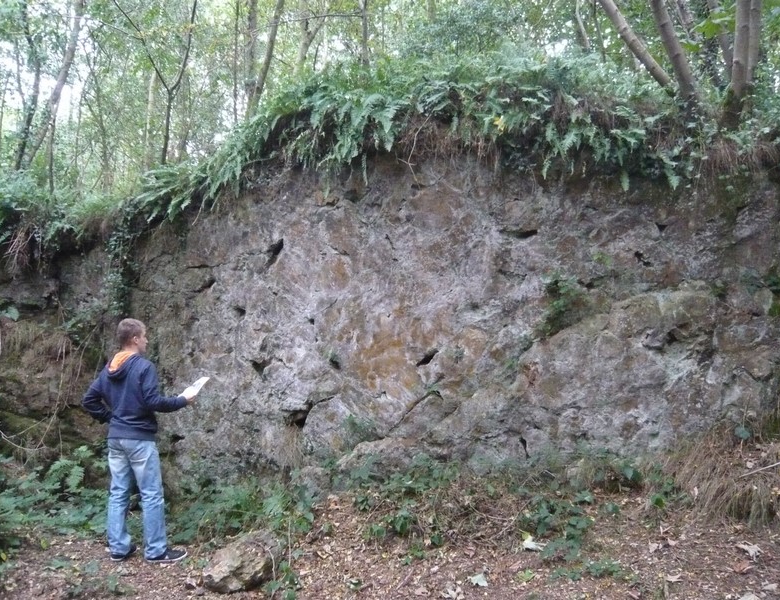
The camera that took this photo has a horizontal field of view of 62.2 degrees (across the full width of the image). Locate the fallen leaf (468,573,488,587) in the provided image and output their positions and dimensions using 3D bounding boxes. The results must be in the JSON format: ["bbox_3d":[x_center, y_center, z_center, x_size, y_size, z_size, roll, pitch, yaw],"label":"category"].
[{"bbox_3d":[0.572,1.805,4.180,0.130,0.040,0.120,0,-3,0],"label":"fallen leaf"}]

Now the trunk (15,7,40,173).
[{"bbox_3d":[-5.210,-3.068,9.300,0.360,2.500,0.300,2,-3,-28],"label":"trunk"}]

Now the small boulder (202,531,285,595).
[{"bbox_3d":[-0.944,1.697,4.200,0.500,0.330,0.360,1,-3,-13],"label":"small boulder"}]

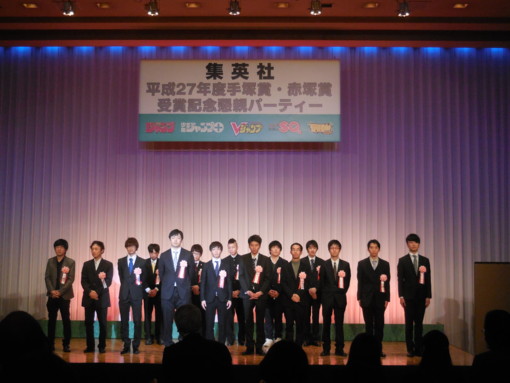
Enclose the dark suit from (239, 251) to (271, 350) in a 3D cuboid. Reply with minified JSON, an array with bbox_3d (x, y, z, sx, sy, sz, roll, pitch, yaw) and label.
[{"bbox_3d":[0.011,1.660,11.540,0.482,1.478,0.280,0,-5,0],"label":"dark suit"}]

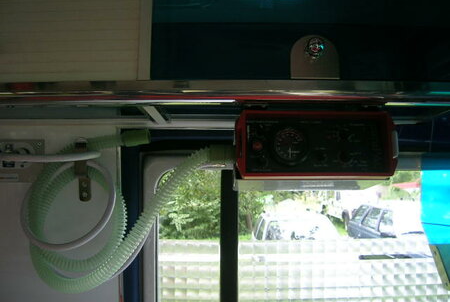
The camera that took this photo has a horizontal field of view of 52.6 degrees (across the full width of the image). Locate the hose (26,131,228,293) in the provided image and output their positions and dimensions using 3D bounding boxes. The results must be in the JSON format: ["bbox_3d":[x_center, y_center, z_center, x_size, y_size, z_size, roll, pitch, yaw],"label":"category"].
[{"bbox_3d":[-0.172,0.105,0.770,0.355,0.280,0.150,0,-2,0],"label":"hose"}]

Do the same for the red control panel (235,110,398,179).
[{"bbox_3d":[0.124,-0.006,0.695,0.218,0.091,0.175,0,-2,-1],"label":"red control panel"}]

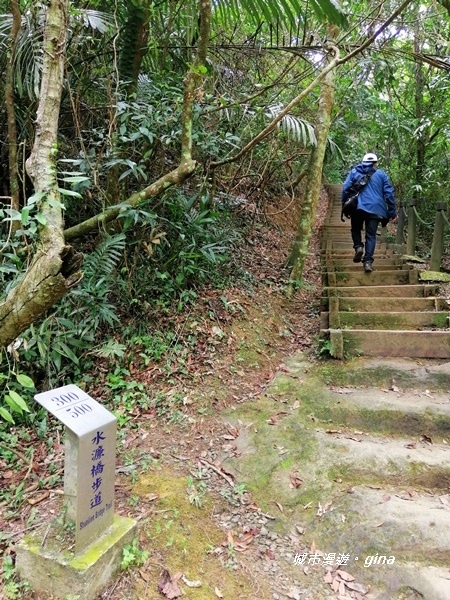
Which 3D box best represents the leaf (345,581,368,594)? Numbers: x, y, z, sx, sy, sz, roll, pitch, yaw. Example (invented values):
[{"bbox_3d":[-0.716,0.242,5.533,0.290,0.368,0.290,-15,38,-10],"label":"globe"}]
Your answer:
[{"bbox_3d":[0.482,1.051,1.651,0.088,0.015,0.030,8,14,34],"label":"leaf"}]

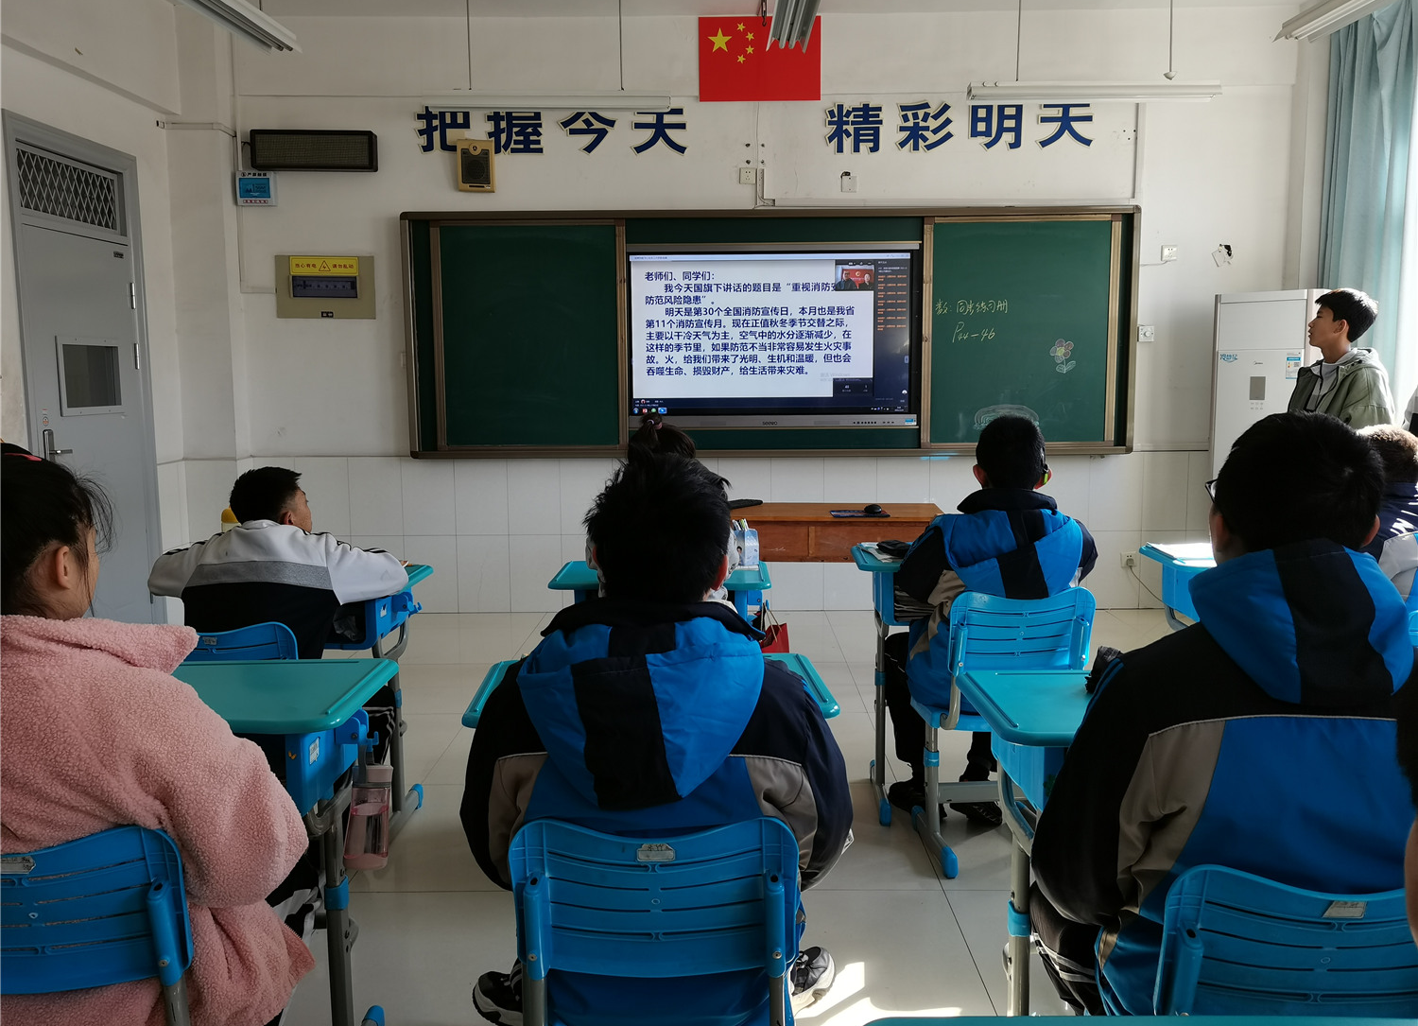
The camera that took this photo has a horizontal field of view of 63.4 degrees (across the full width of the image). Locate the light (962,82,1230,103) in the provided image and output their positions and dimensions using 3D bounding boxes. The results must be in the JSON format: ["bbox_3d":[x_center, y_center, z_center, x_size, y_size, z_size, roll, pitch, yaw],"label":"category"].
[{"bbox_3d":[1.885,-2.069,5.593,1.230,0.085,0.130,0,7,1],"label":"light"}]

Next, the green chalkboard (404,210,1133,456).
[{"bbox_3d":[0.337,-0.982,6.344,4.020,1.340,0.110,0,7,1],"label":"green chalkboard"}]

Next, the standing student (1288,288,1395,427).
[{"bbox_3d":[2.372,-0.012,4.373,0.280,1.660,0.450,-3,7,-22],"label":"standing student"}]

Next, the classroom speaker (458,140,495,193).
[{"bbox_3d":[-1.261,-1.886,6.255,0.200,0.275,0.090,0,7,1],"label":"classroom speaker"}]

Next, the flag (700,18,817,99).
[{"bbox_3d":[0.277,-2.460,6.219,0.660,0.440,0.015,0,7,1],"label":"flag"}]

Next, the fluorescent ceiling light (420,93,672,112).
[{"bbox_3d":[-0.810,-2.066,5.759,1.250,0.100,0.140,0,7,1],"label":"fluorescent ceiling light"}]

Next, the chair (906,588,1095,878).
[{"bbox_3d":[0.834,0.573,3.283,0.410,0.800,0.480,0,7,1],"label":"chair"}]

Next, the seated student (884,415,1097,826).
[{"bbox_3d":[0.825,0.326,3.414,0.550,1.260,0.760,0,7,1],"label":"seated student"}]

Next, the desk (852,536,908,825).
[{"bbox_3d":[0.811,0.524,3.781,0.650,0.775,0.500,0,7,1],"label":"desk"}]

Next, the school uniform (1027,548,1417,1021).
[{"bbox_3d":[0.793,0.538,1.808,0.580,1.020,0.720,0,7,-1],"label":"school uniform"}]

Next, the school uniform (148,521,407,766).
[{"bbox_3d":[-1.167,0.387,3.157,0.700,0.780,0.560,0,7,1],"label":"school uniform"}]

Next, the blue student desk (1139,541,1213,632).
[{"bbox_3d":[1.791,0.521,3.768,0.650,0.775,0.490,0,7,1],"label":"blue student desk"}]

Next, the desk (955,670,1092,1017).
[{"bbox_3d":[0.816,0.715,2.117,0.660,0.770,0.410,0,7,2],"label":"desk"}]

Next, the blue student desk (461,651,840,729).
[{"bbox_3d":[-0.107,0.703,2.266,0.660,0.770,0.410,-1,7,-4],"label":"blue student desk"}]

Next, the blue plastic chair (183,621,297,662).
[{"bbox_3d":[-1.173,0.619,3.023,0.400,0.770,0.460,0,7,1],"label":"blue plastic chair"}]

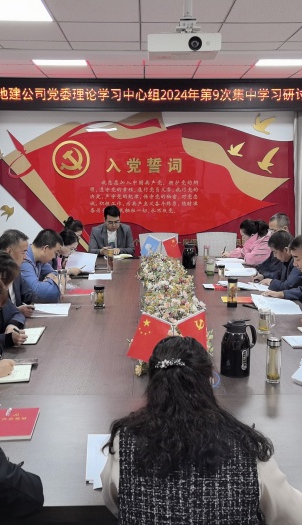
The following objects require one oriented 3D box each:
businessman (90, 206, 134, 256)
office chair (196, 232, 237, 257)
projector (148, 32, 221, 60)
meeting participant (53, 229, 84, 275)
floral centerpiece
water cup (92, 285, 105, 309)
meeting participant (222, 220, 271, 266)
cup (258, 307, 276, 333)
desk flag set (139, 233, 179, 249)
[{"bbox_3d":[-0.422,0.009,6.159,0.520,1.309,0.750,0,9,-1],"label":"businessman"},{"bbox_3d":[0.776,0.169,6.238,0.580,0.970,0.600,0,9,-1],"label":"office chair"},{"bbox_3d":[0.162,-1.091,2.775,0.355,0.095,0.260,0,11,-1],"label":"projector"},{"bbox_3d":[-1.000,0.272,5.071,0.680,1.180,0.500,0,10,-1],"label":"meeting participant"},{"bbox_3d":[0.102,0.212,3.941,0.380,0.200,2.900,0,9,-1],"label":"floral centerpiece"},{"bbox_3d":[-0.364,0.230,3.752,0.100,0.153,0.075,0,9,-1],"label":"water cup"},{"bbox_3d":[1.121,0.158,5.672,0.660,1.190,0.520,1,10,6],"label":"meeting participant"},{"bbox_3d":[0.687,0.346,3.223,0.098,0.134,0.076,0,10,-1],"label":"cup"},{"bbox_3d":[0.097,-0.106,5.476,0.390,0.320,0.080,0,9,-1],"label":"desk flag set"}]

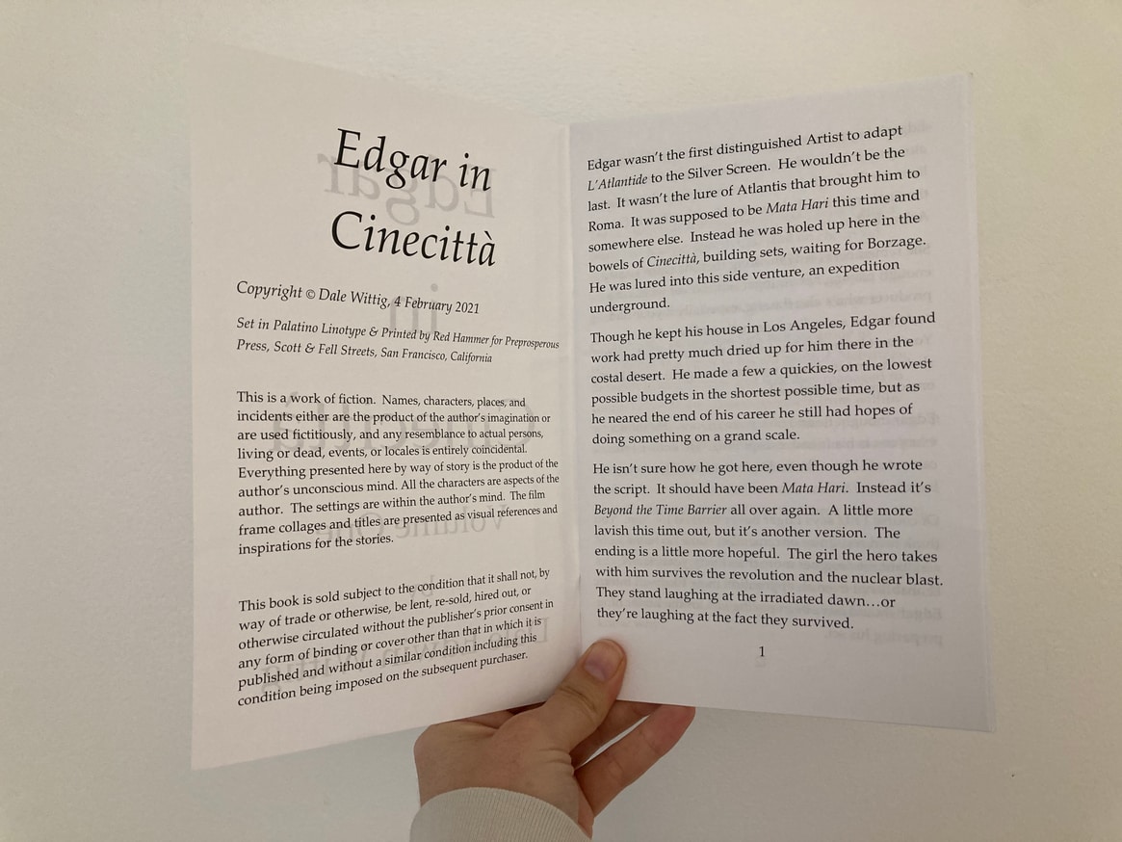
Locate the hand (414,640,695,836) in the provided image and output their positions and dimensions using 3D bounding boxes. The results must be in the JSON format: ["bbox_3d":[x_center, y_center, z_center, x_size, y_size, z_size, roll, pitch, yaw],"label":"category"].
[{"bbox_3d":[-0.003,0.120,0.342,0.105,0.082,0.100,3,8,18],"label":"hand"}]

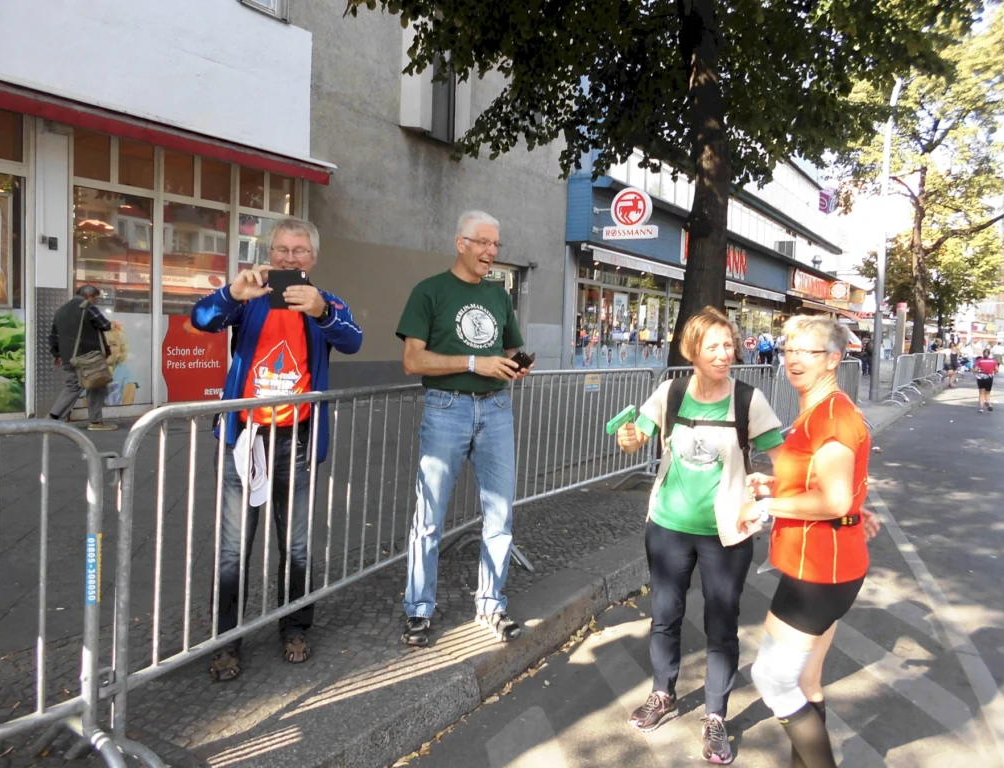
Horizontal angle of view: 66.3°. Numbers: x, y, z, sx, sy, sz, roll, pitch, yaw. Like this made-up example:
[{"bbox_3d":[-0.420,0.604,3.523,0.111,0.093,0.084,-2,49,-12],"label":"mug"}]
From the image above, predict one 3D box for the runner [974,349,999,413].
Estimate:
[{"bbox_3d":[12.185,-0.095,19.256,0.580,1.573,0.580,4,4,37],"label":"runner"}]

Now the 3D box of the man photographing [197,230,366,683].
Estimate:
[{"bbox_3d":[-0.841,0.235,2.889,0.660,1.727,0.540,1,3,-13],"label":"man photographing"}]

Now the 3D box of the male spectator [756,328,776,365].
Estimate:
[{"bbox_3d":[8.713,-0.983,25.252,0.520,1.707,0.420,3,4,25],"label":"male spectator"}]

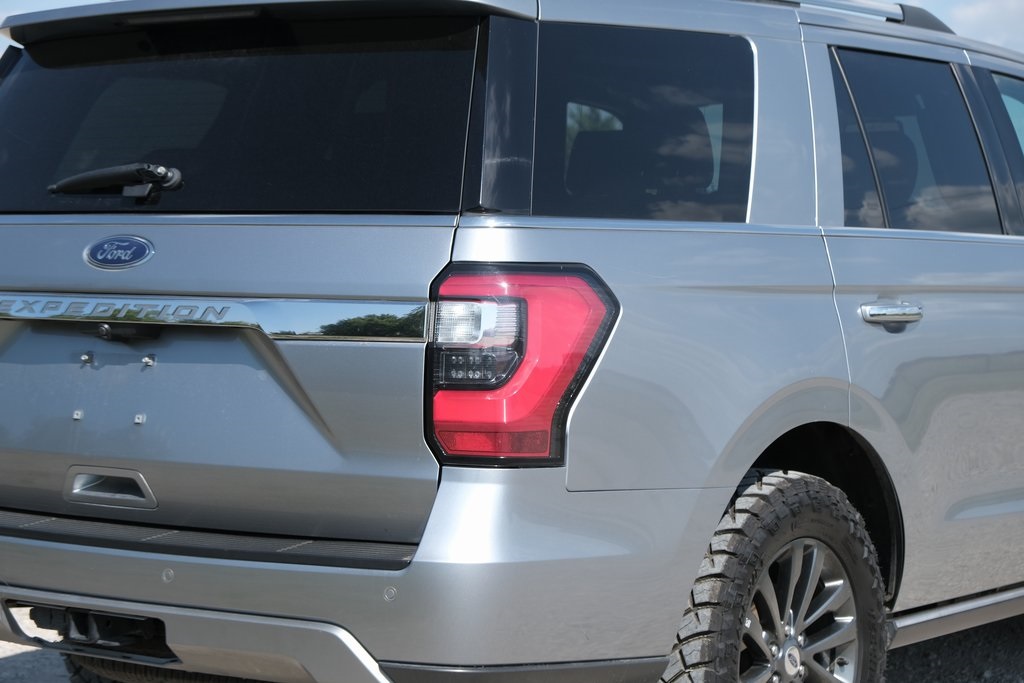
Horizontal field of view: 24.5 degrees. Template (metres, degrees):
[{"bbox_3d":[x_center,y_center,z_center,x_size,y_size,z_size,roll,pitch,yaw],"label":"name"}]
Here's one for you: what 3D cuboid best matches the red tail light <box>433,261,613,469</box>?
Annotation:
[{"bbox_3d":[0.023,0.042,4.482,0.192,0.384,0.385,2,3,36],"label":"red tail light"}]

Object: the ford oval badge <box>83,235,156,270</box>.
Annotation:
[{"bbox_3d":[-0.806,-0.181,4.840,0.203,0.081,0.015,2,-15,36],"label":"ford oval badge"}]

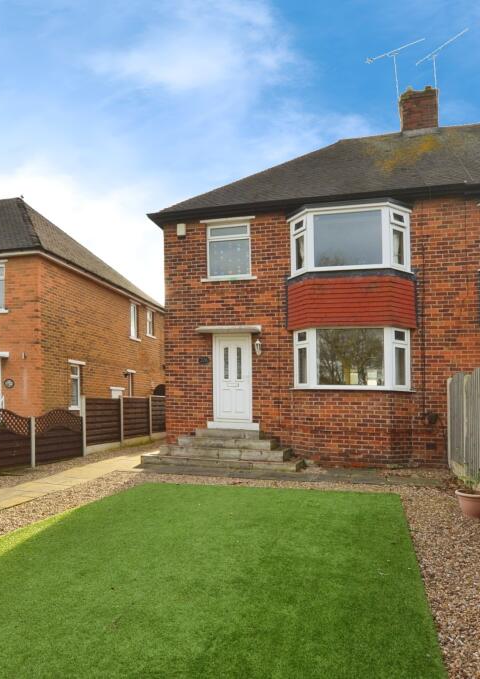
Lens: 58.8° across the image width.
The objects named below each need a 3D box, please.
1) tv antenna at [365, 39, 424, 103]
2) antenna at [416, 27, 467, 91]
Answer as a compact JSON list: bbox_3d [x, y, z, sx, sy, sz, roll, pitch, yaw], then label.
[{"bbox_3d":[4.423,-7.590,12.152,1.601,1.590,0.380,-3,-6,32],"label":"tv antenna"},{"bbox_3d":[5.640,-7.658,11.913,0.380,1.275,1.540,4,-6,-33],"label":"antenna"}]

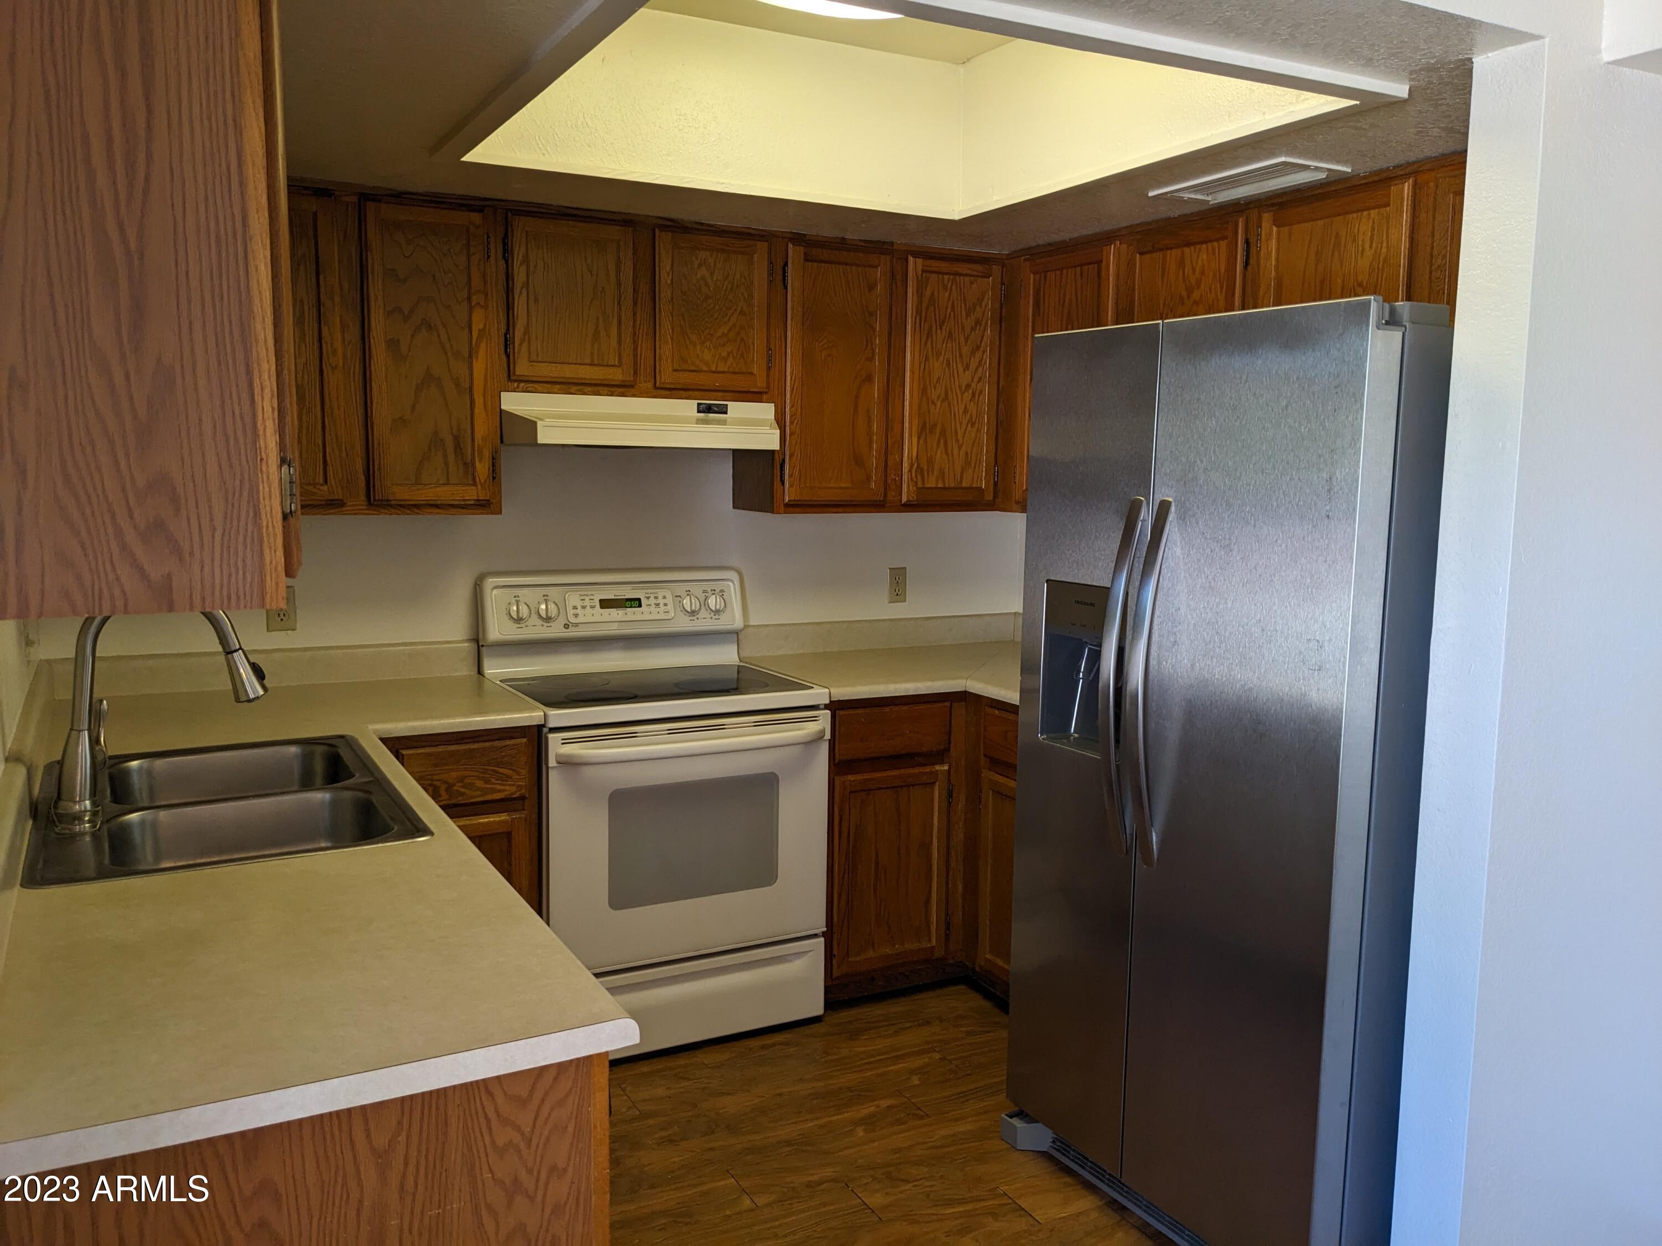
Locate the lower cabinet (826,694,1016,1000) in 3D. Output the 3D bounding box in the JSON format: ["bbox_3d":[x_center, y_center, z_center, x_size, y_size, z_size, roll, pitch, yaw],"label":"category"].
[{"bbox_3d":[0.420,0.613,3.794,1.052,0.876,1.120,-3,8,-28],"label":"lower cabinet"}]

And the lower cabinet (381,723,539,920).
[{"bbox_3d":[-1.014,0.647,3.324,0.380,0.866,0.615,-3,8,-28],"label":"lower cabinet"}]

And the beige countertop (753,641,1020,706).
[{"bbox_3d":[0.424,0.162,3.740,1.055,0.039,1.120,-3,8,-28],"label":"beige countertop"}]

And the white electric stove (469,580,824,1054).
[{"bbox_3d":[-0.477,0.477,3.519,0.765,1.190,0.695,-3,8,-28],"label":"white electric stove"}]

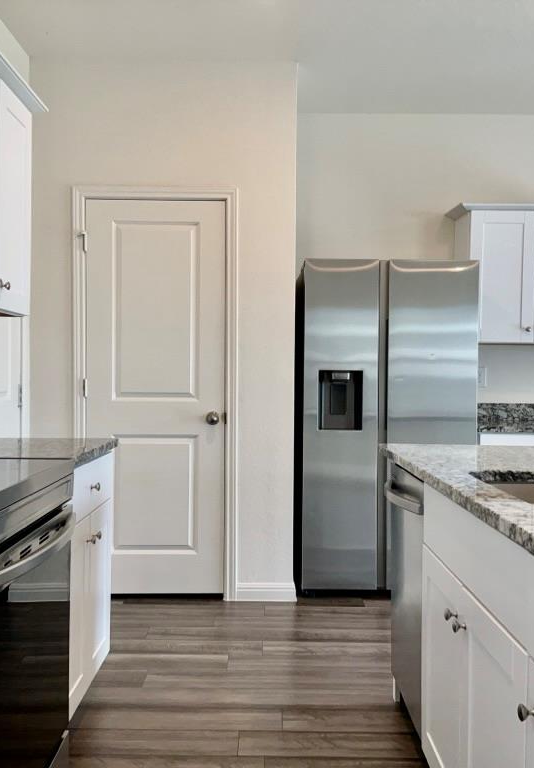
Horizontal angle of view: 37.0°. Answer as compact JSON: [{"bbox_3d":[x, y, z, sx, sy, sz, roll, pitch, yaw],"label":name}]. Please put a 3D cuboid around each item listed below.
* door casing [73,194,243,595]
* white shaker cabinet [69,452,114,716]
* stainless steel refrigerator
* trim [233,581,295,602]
[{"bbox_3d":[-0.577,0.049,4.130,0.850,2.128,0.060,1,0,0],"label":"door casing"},{"bbox_3d":[-0.891,0.662,2.659,0.620,0.832,0.690,1,0,0],"label":"white shaker cabinet"},{"bbox_3d":[0.646,0.237,4.494,0.905,1.772,0.715,1,0,0],"label":"stainless steel refrigerator"},{"bbox_3d":[-0.003,1.072,4.119,0.313,0.093,0.018,1,0,0],"label":"trim"}]

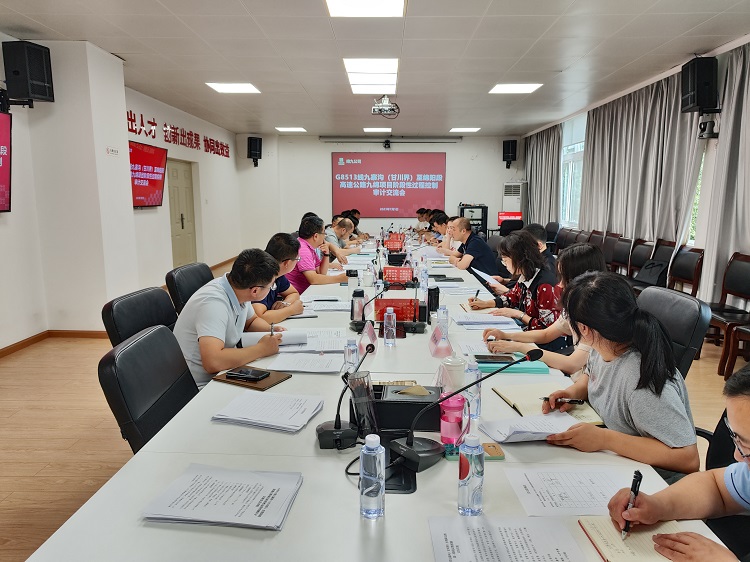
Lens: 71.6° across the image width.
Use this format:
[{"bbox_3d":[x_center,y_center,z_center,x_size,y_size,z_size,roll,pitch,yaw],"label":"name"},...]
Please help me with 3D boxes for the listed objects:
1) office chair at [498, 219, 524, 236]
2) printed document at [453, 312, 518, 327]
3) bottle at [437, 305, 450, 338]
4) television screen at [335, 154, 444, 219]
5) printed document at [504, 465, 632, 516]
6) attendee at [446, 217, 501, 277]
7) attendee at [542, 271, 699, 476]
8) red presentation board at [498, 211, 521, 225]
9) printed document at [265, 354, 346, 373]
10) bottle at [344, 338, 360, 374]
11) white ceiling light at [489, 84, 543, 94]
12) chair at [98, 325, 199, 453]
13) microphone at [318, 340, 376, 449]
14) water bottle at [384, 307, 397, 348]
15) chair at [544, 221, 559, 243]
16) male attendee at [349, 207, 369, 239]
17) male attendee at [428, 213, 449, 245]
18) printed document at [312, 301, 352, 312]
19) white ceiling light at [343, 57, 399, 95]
[{"bbox_3d":[2.630,-0.697,10.121,0.600,0.970,0.600,0,9,0],"label":"office chair"},{"bbox_3d":[0.590,0.217,2.873,0.297,0.017,0.225,0,9,-2],"label":"printed document"},{"bbox_3d":[0.332,0.197,2.515,0.055,0.174,0.055,0,9,0],"label":"bottle"},{"bbox_3d":[0.329,-2.214,12.051,2.620,1.500,0.070,0,9,1],"label":"television screen"},{"bbox_3d":[0.481,0.489,1.225,0.297,0.005,0.210,0,9,0],"label":"printed document"},{"bbox_3d":[0.980,-0.018,5.235,0.620,1.235,0.540,0,9,0],"label":"attendee"},{"bbox_3d":[0.753,0.582,1.590,0.560,1.233,0.540,0,9,-3],"label":"attendee"},{"bbox_3d":[2.955,-1.341,11.335,0.530,0.310,0.050,1,9,2],"label":"red presentation board"},{"bbox_3d":[-0.270,0.336,2.165,0.297,0.010,0.210,1,9,9],"label":"printed document"},{"bbox_3d":[-0.085,0.306,1.925,0.055,0.177,0.055,0,8,1],"label":"bottle"},{"bbox_3d":[1.863,-2.555,6.900,0.600,0.020,0.600,0,9,1],"label":"white ceiling light"},{"bbox_3d":[-0.531,0.674,1.777,0.640,0.980,0.600,-1,8,-4],"label":"chair"},{"bbox_3d":[-0.076,0.320,1.556,0.135,0.252,0.300,2,10,12],"label":"microphone"},{"bbox_3d":[0.074,0.224,2.498,0.057,0.177,0.057,0,8,1],"label":"water bottle"},{"bbox_3d":[2.660,-0.468,8.639,0.620,1.000,0.600,-2,10,-12],"label":"chair"},{"bbox_3d":[-0.508,-0.690,10.019,0.750,1.340,0.500,0,8,1],"label":"male attendee"},{"bbox_3d":[1.020,-0.257,6.646,0.750,1.230,0.500,0,9,3],"label":"male attendee"},{"bbox_3d":[-0.240,0.164,3.219,0.285,0.012,0.220,0,9,3],"label":"printed document"},{"bbox_3d":[-0.021,-2.571,6.585,0.600,0.050,1.800,0,8,1],"label":"white ceiling light"}]

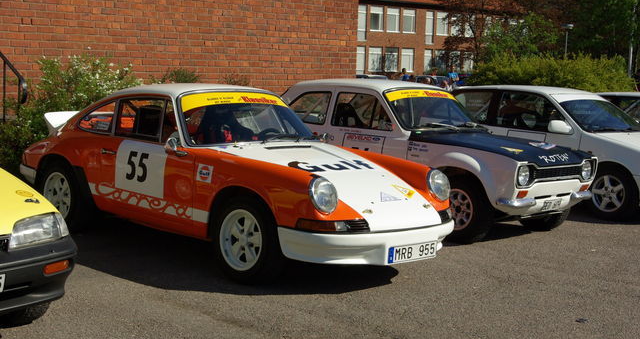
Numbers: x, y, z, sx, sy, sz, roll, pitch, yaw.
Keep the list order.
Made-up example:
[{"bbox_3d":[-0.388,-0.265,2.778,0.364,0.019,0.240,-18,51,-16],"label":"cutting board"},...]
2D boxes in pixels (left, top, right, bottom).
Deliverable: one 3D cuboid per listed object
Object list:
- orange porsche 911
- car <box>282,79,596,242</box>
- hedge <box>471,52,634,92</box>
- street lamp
[{"bbox_3d":[-0.810,-0.037,8.032,1.650,1.290,4.100,-4,9,-45],"label":"orange porsche 911"},{"bbox_3d":[0.744,-0.223,10.099,1.620,1.380,3.960,-4,9,-45],"label":"car"},{"bbox_3d":[6.257,-2.082,27.583,4.600,2.142,1.600,3,6,13],"label":"hedge"},{"bbox_3d":[11.411,-4.761,47.007,0.550,3.931,0.550,3,6,13],"label":"street lamp"}]

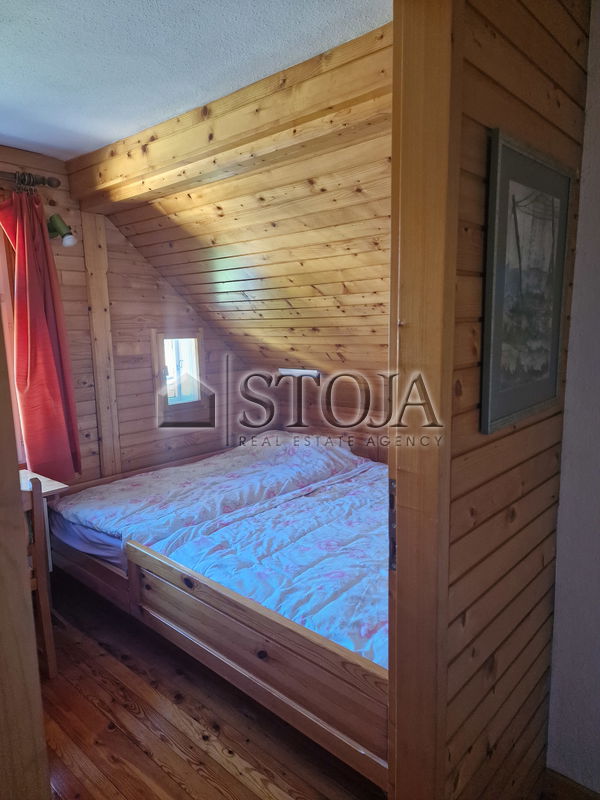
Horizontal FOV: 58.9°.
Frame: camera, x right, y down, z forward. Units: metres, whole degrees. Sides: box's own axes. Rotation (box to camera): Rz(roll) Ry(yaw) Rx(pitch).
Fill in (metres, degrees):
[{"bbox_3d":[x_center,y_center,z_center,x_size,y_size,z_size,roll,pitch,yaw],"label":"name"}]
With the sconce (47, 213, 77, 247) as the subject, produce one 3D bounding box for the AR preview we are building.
[{"bbox_3d":[-1.234,-0.877,2.742,0.144,0.145,0.103,7,12,42],"label":"sconce"}]

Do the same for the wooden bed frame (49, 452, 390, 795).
[{"bbox_3d":[-0.050,0.762,2.683,2.260,0.540,1.450,7,12,42],"label":"wooden bed frame"}]

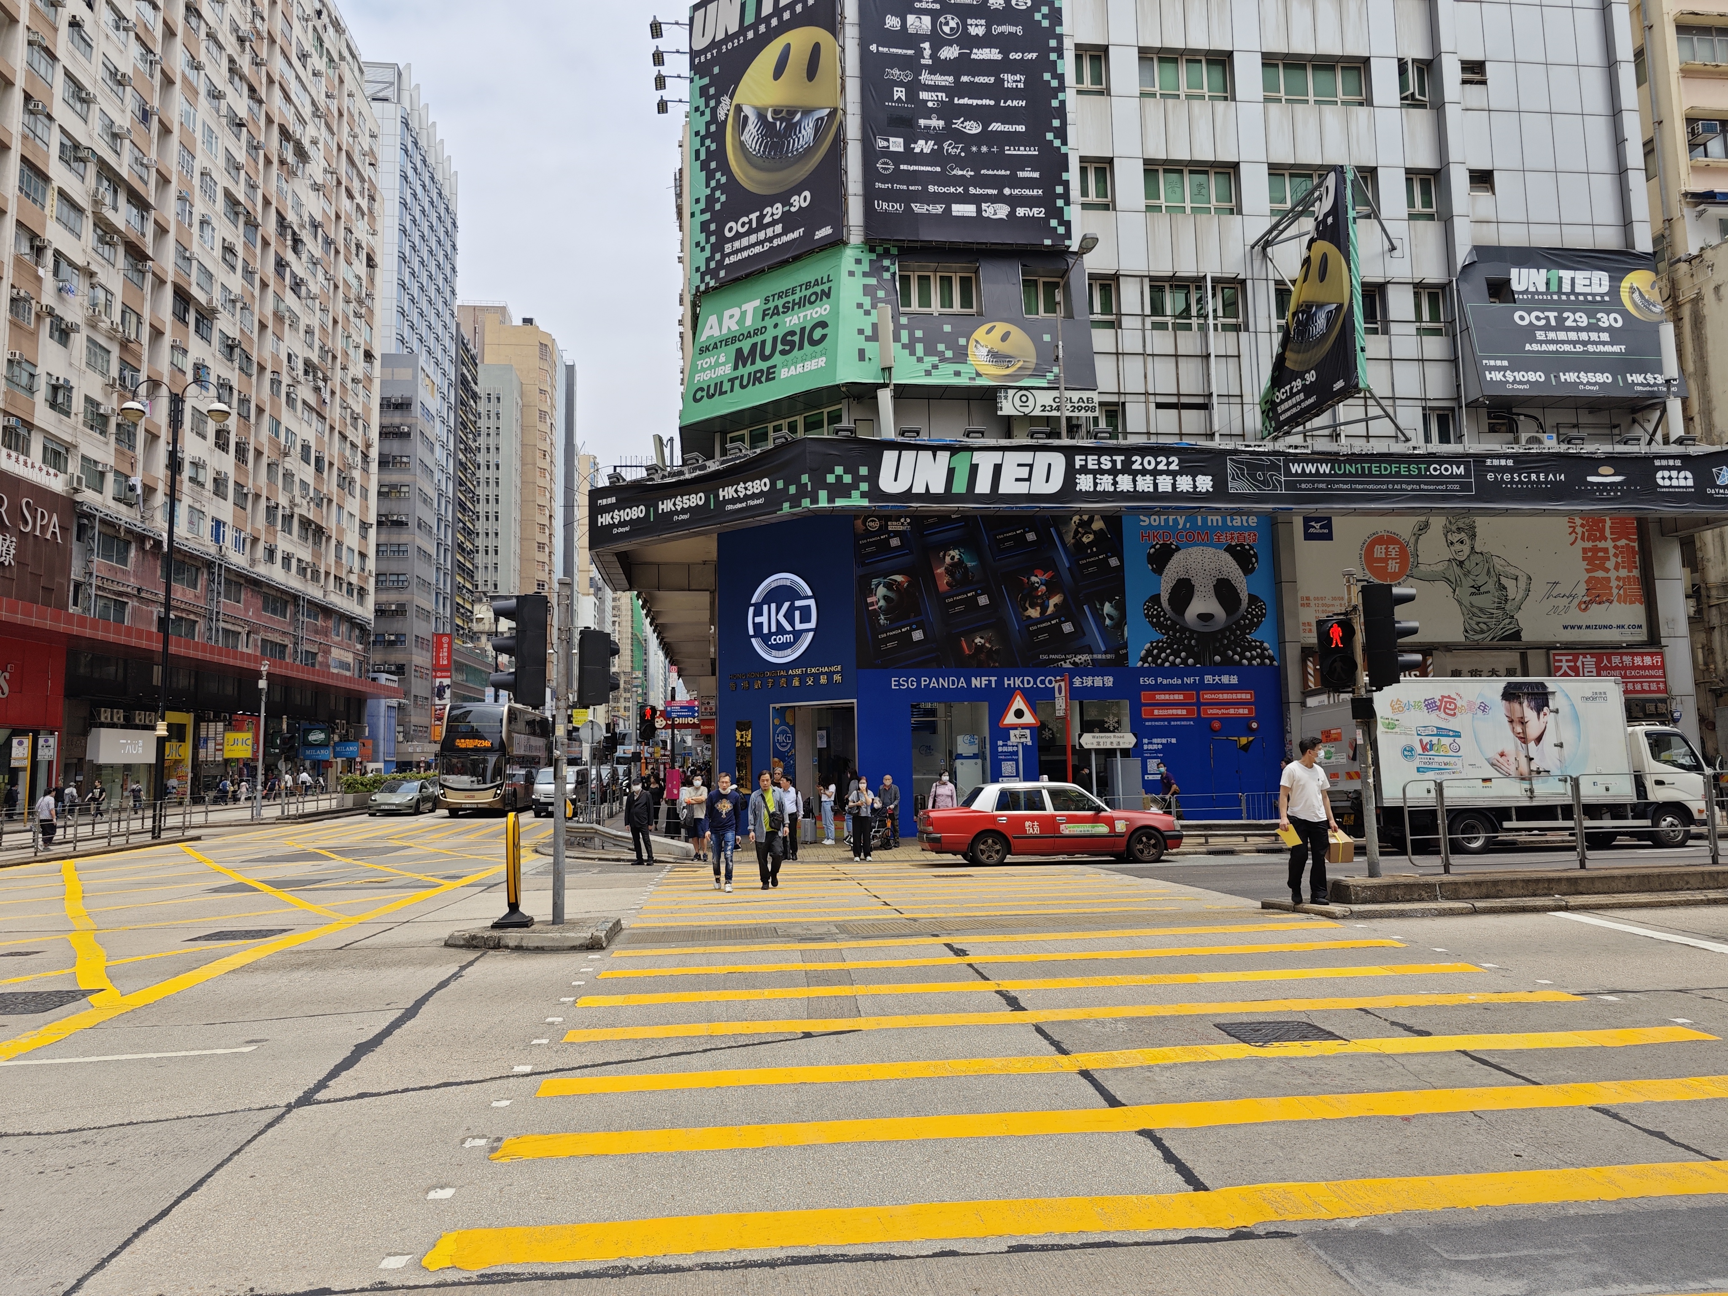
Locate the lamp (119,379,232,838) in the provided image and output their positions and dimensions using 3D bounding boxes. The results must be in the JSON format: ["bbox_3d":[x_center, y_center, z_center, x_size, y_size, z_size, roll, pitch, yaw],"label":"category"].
[{"bbox_3d":[-20.224,-1.265,33.336,3.050,13.428,0.700,0,-6,-6],"label":"lamp"}]

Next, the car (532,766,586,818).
[{"bbox_3d":[-12.177,5.812,46.642,1.700,1.980,4.695,0,-6,-6],"label":"car"}]

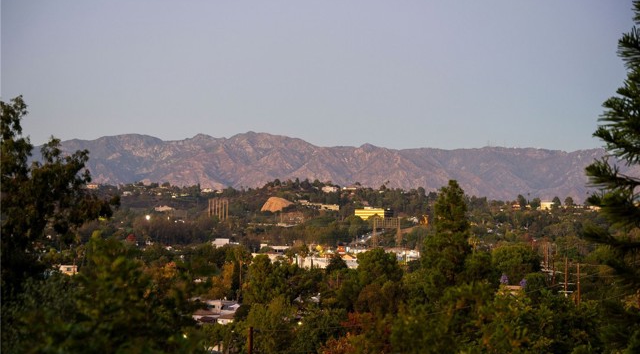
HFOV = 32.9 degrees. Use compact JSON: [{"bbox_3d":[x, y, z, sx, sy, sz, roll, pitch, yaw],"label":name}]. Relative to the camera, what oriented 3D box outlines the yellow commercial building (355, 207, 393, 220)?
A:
[{"bbox_3d":[73.467,50.389,1480.000,44.298,19.391,27.000,-2,-4,28],"label":"yellow commercial building"}]

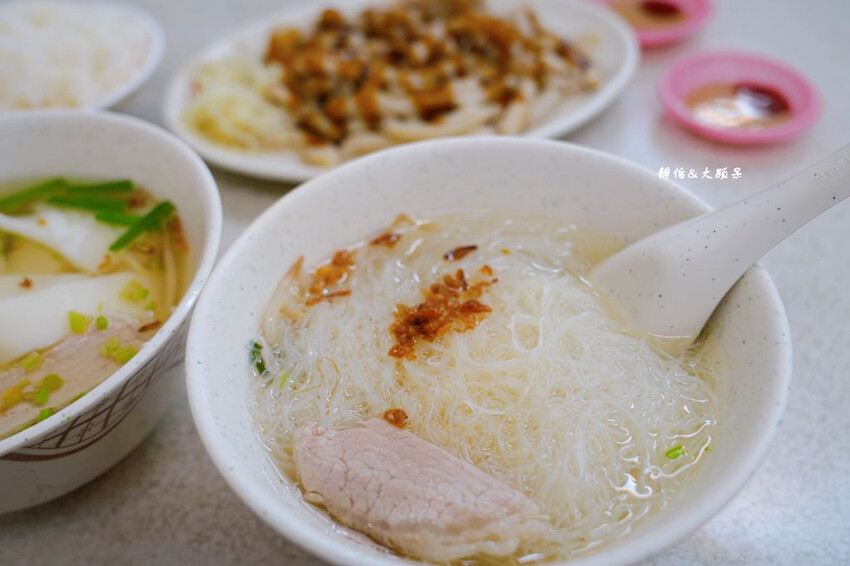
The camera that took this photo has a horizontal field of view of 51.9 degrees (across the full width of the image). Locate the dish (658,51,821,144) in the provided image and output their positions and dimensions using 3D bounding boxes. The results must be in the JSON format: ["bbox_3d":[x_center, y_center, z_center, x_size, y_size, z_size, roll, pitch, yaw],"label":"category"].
[{"bbox_3d":[0.161,-0.088,0.452,0.080,0.023,0.080,-5,45,0],"label":"dish"}]

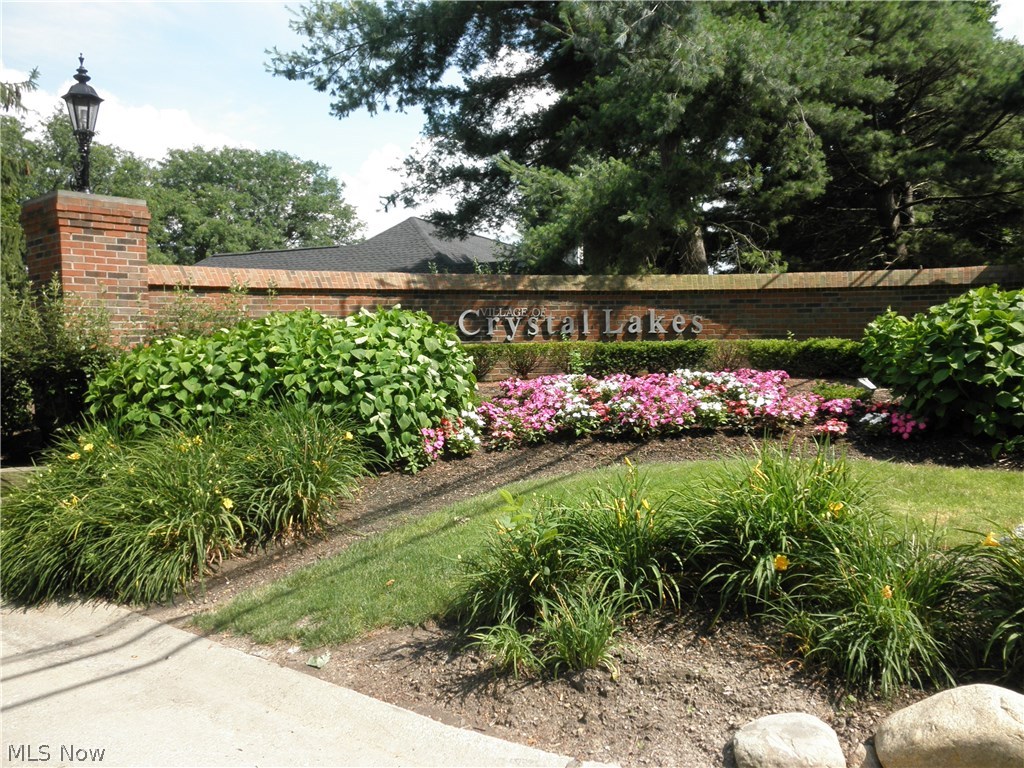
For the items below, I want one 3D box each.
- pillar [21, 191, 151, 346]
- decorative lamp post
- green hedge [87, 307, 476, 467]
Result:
[{"bbox_3d":[-4.227,-0.657,8.322,0.910,2.372,0.890,3,5,42],"label":"pillar"},{"bbox_3d":[-4.242,-2.534,8.208,0.420,1.390,0.420,3,5,42],"label":"decorative lamp post"},{"bbox_3d":[-1.931,-0.013,6.999,3.080,1.270,1.750,-1,4,-13],"label":"green hedge"}]

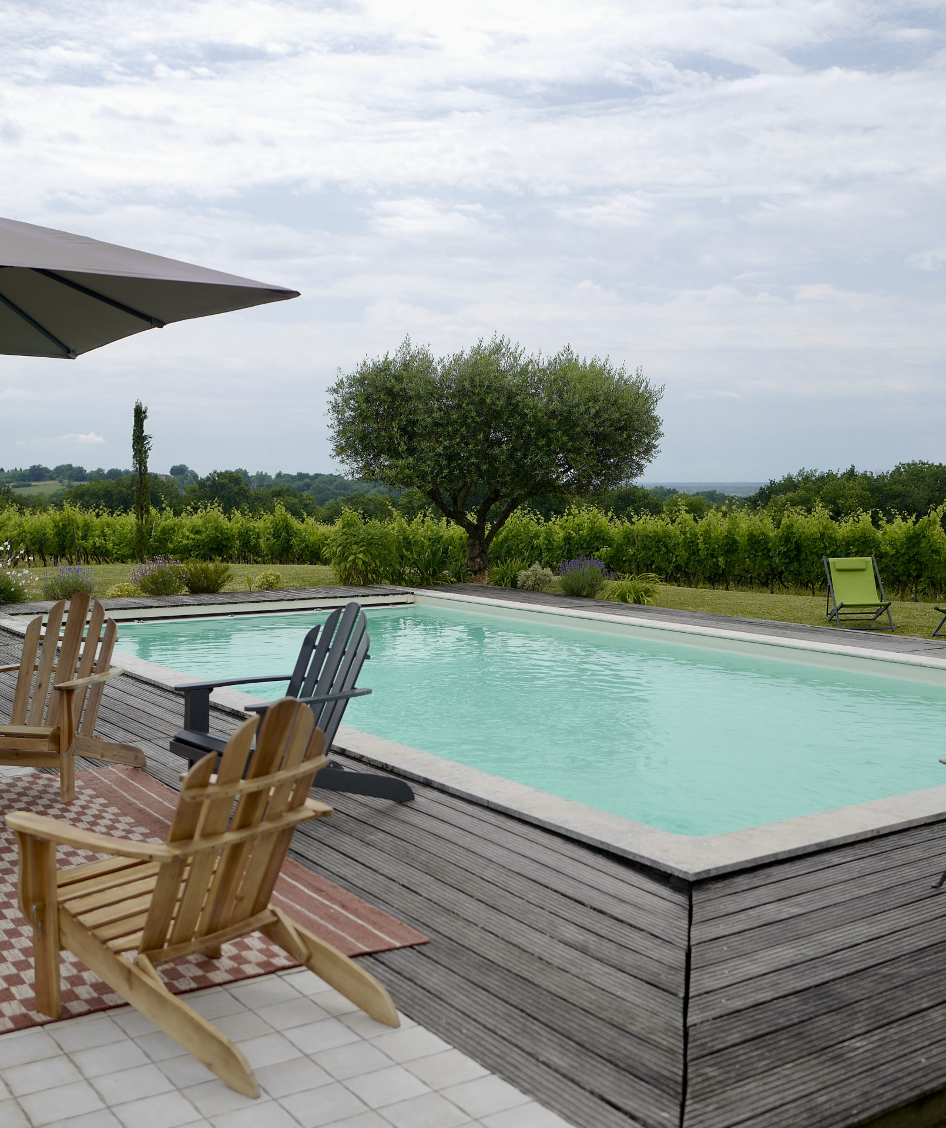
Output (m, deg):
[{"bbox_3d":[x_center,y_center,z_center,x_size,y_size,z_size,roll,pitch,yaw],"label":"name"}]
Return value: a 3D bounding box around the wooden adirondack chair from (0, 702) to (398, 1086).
[{"bbox_3d":[-0.726,0.801,3.653,0.930,0.920,0.710,3,5,38],"label":"wooden adirondack chair"}]

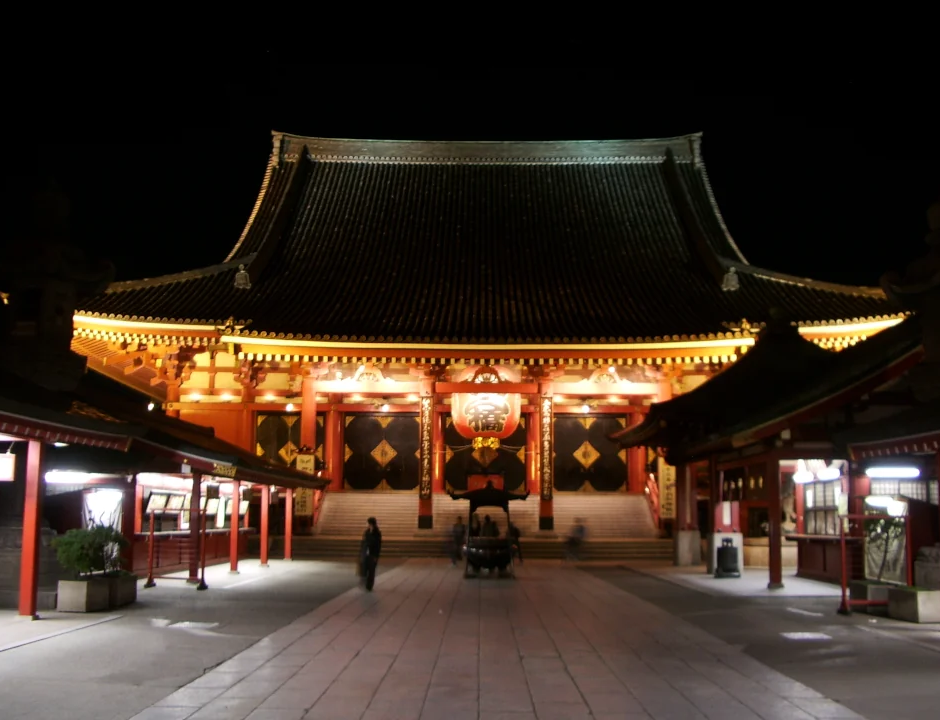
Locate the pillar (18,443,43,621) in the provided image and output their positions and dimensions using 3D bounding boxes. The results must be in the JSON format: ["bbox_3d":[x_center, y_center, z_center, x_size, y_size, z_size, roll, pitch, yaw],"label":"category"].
[{"bbox_3d":[-7.500,2.869,16.583,0.210,2.950,0.210,0,-9,1],"label":"pillar"}]

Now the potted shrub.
[{"bbox_3d":[-7.341,3.983,18.796,0.950,1.515,2.200,0,-8,1],"label":"potted shrub"}]

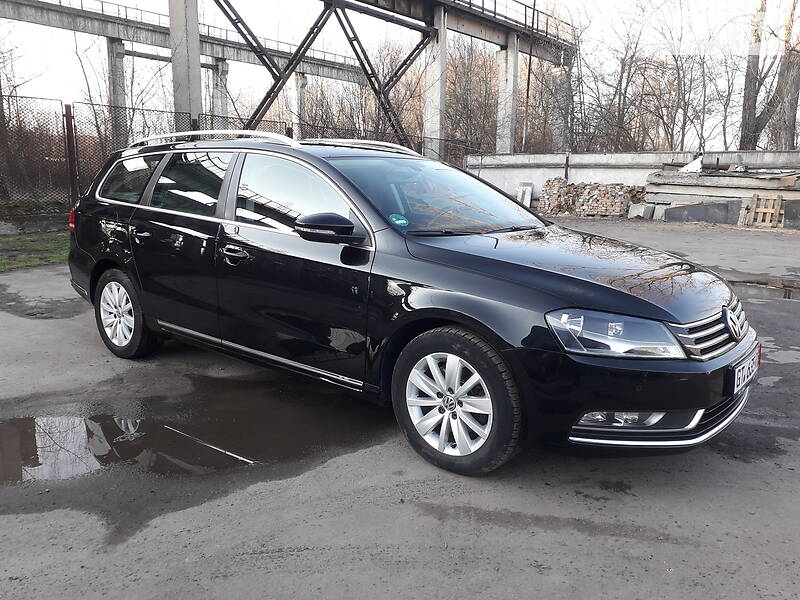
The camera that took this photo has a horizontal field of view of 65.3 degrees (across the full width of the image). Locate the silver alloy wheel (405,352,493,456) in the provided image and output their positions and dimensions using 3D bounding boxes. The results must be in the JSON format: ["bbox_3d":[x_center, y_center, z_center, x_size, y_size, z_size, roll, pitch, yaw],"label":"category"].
[{"bbox_3d":[0.243,0.422,2.627,0.440,0.440,0.160,9,14,39],"label":"silver alloy wheel"}]

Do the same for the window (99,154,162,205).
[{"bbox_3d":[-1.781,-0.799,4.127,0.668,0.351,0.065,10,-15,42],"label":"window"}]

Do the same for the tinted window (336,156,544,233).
[{"bbox_3d":[0.255,-0.598,3.465,0.949,0.100,1.420,39,30,27],"label":"tinted window"}]

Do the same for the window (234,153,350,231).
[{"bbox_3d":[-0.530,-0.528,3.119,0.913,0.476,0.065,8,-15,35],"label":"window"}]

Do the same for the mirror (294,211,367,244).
[{"bbox_3d":[-0.323,-0.319,2.761,0.260,0.145,0.220,9,13,38],"label":"mirror"}]

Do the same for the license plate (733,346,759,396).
[{"bbox_3d":[1.469,0.288,2.633,0.020,0.112,0.520,9,13,38],"label":"license plate"}]

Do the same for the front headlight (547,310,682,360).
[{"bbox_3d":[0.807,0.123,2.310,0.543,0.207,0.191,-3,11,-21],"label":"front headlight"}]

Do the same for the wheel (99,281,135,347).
[{"bbox_3d":[-1.872,0.089,4.291,0.440,0.440,0.160,9,13,38],"label":"wheel"}]

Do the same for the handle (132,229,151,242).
[{"bbox_3d":[-1.593,-0.397,3.860,0.205,0.080,0.060,9,13,38],"label":"handle"}]

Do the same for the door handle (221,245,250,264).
[{"bbox_3d":[-0.867,-0.238,3.284,0.246,0.106,0.060,9,13,38],"label":"door handle"}]

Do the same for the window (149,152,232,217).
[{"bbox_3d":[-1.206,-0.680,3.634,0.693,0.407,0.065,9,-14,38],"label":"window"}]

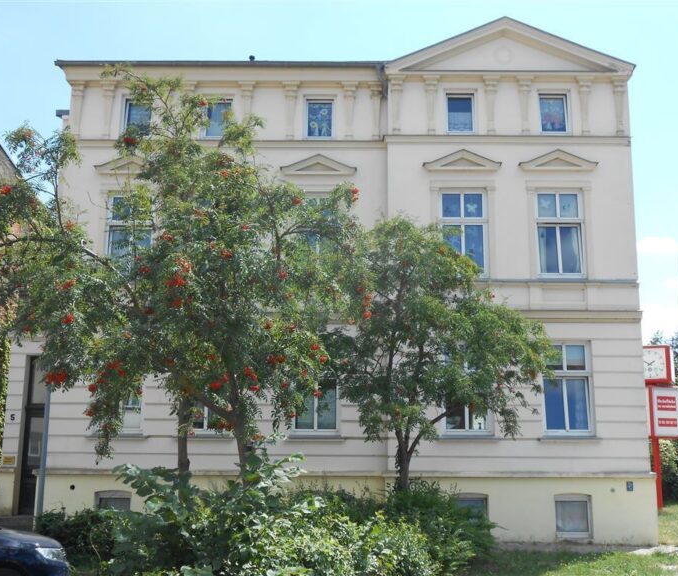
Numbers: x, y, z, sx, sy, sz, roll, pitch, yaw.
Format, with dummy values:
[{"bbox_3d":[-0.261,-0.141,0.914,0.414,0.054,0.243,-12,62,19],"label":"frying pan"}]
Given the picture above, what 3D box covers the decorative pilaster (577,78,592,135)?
[{"bbox_3d":[5.796,-4.299,19.812,0.400,1.415,0.180,0,-13,0],"label":"decorative pilaster"}]

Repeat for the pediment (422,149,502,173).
[{"bbox_3d":[2.895,-2.954,19.865,1.858,0.550,0.270,0,-12,0],"label":"pediment"}]

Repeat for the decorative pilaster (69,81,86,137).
[{"bbox_3d":[-6.364,-4.334,20.649,0.369,1.524,0.180,0,-12,0],"label":"decorative pilaster"}]

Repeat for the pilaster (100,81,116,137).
[{"bbox_3d":[-5.524,-4.258,20.148,0.372,1.402,0.180,0,-13,0],"label":"pilaster"}]

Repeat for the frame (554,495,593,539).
[{"bbox_3d":[4.818,4.730,17.459,0.764,0.868,0.130,0,-11,0],"label":"frame"}]

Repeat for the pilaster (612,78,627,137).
[{"bbox_3d":[6.285,-4.050,18.981,0.365,1.434,0.200,0,-11,0],"label":"pilaster"}]

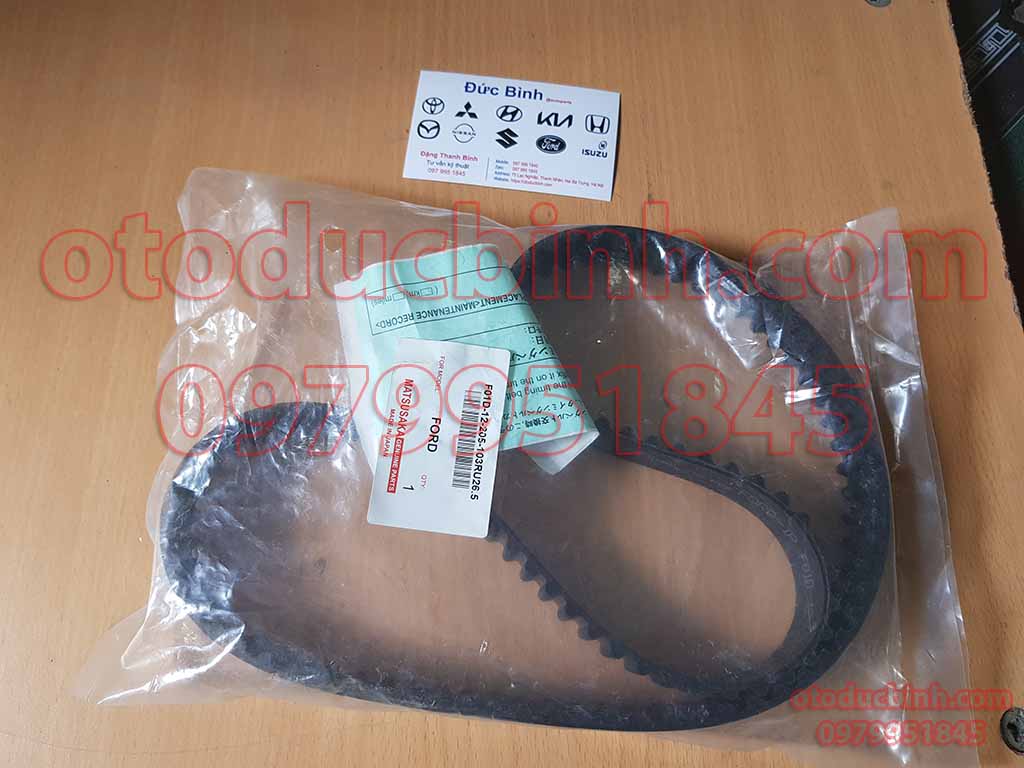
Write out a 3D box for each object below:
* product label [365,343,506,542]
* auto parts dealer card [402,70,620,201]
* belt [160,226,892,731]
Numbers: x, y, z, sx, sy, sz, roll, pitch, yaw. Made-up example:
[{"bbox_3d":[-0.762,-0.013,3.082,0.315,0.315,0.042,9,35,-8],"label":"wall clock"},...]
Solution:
[{"bbox_3d":[-0.025,0.018,0.274,0.042,0.001,0.069,7,74,1],"label":"product label"},{"bbox_3d":[0.001,-0.110,0.337,0.090,0.001,0.054,6,74,0],"label":"auto parts dealer card"},{"bbox_3d":[0.008,0.027,0.283,0.249,0.027,0.178,3,74,0],"label":"belt"}]

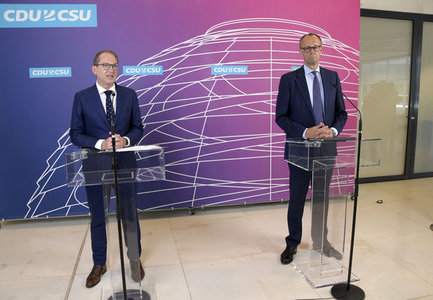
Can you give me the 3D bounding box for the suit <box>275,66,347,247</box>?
[{"bbox_3d":[0.827,0.081,3.043,0.600,1.550,0.380,-3,9,-10],"label":"suit"}]

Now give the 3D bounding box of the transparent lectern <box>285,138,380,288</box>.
[{"bbox_3d":[0.929,0.456,2.842,0.630,1.110,0.480,-3,9,-13],"label":"transparent lectern"}]

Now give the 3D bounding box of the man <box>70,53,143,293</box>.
[{"bbox_3d":[-0.812,0.161,2.677,0.560,1.800,0.460,-4,10,-17],"label":"man"}]

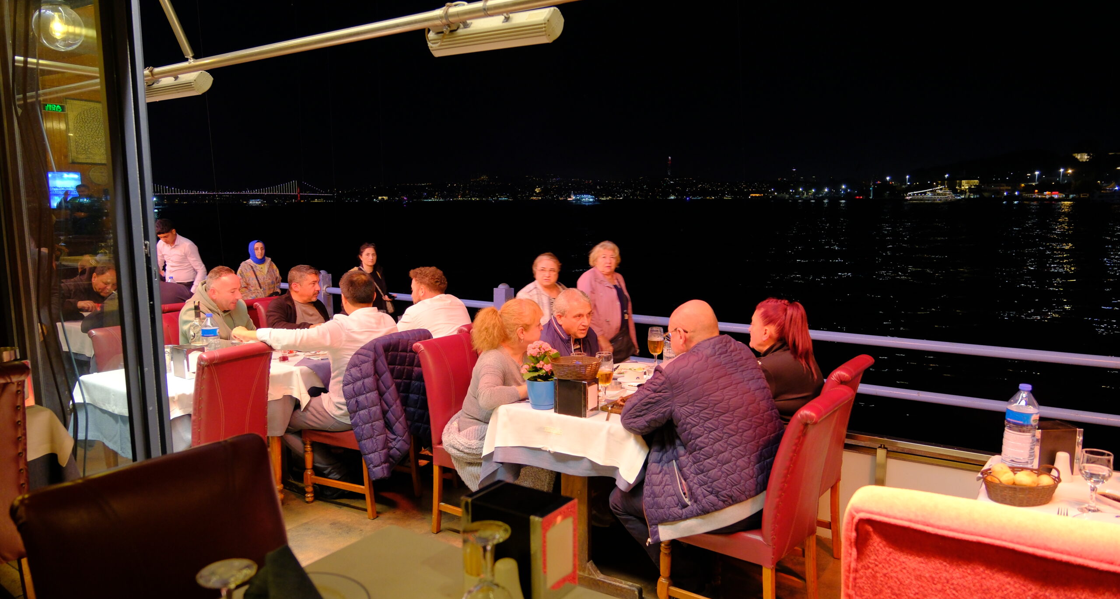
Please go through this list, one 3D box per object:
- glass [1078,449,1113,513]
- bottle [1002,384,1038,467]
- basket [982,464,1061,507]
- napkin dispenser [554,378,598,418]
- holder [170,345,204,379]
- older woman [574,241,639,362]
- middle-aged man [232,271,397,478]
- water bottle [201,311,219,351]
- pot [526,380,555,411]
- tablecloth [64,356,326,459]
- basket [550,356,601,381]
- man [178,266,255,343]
[{"bbox_3d":[1.542,0.522,2.150,0.080,0.175,0.080,4,9,30],"label":"glass"},{"bbox_3d":[1.555,0.447,2.517,0.091,0.322,0.091,0,8,0],"label":"bottle"},{"bbox_3d":[1.465,0.583,2.384,0.220,0.088,0.185,4,9,30],"label":"basket"},{"bbox_3d":[0.074,0.422,3.316,0.164,0.158,0.122,4,9,29],"label":"napkin dispenser"},{"bbox_3d":[-2.156,0.358,4.325,0.160,0.164,0.126,4,9,31],"label":"holder"},{"bbox_3d":[0.335,0.376,5.449,0.470,1.600,0.330,-6,10,-38],"label":"older woman"},{"bbox_3d":[-1.403,0.498,4.495,0.900,1.370,0.600,5,9,35],"label":"middle-aged man"},{"bbox_3d":[-2.131,0.256,4.519,0.090,0.315,0.090,4,9,31],"label":"water bottle"},{"bbox_3d":[-0.083,0.461,3.610,0.146,0.132,0.146,0,8,0],"label":"pot"},{"bbox_3d":[-2.151,0.618,4.417,0.970,0.390,0.910,4,9,31],"label":"tablecloth"},{"bbox_3d":[0.072,0.291,3.167,0.205,0.088,0.175,-1,8,-2],"label":"basket"},{"bbox_3d":[-2.087,0.417,4.887,0.800,1.260,0.540,3,8,25],"label":"man"}]

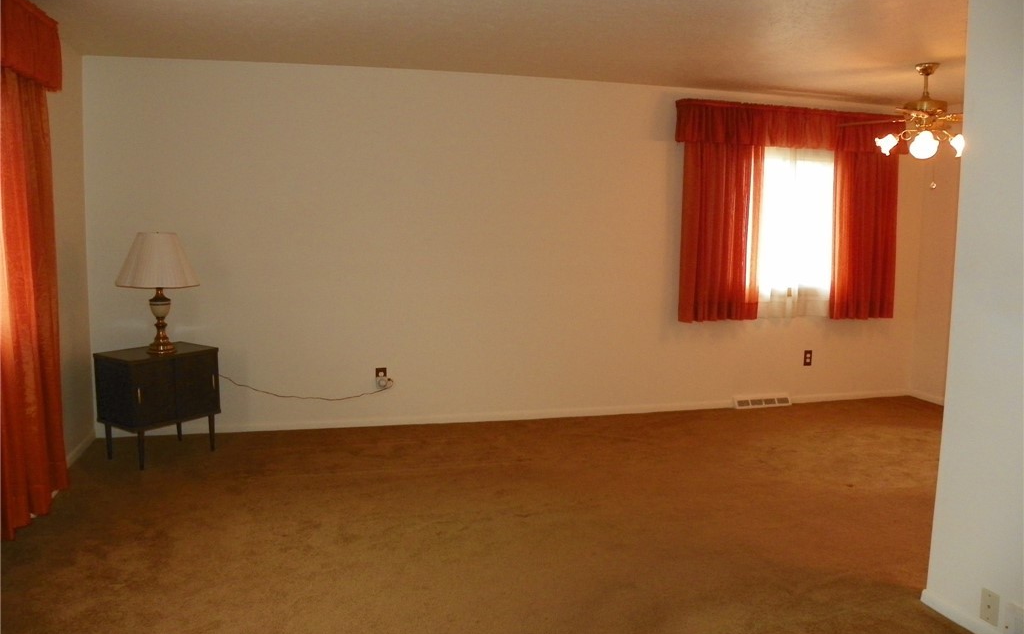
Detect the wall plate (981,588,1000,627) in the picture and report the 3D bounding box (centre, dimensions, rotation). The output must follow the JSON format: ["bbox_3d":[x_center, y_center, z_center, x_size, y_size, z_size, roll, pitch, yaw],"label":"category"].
[{"bbox_3d":[1.643,0.999,2.643,0.007,0.112,0.072,-1,7,-14],"label":"wall plate"}]

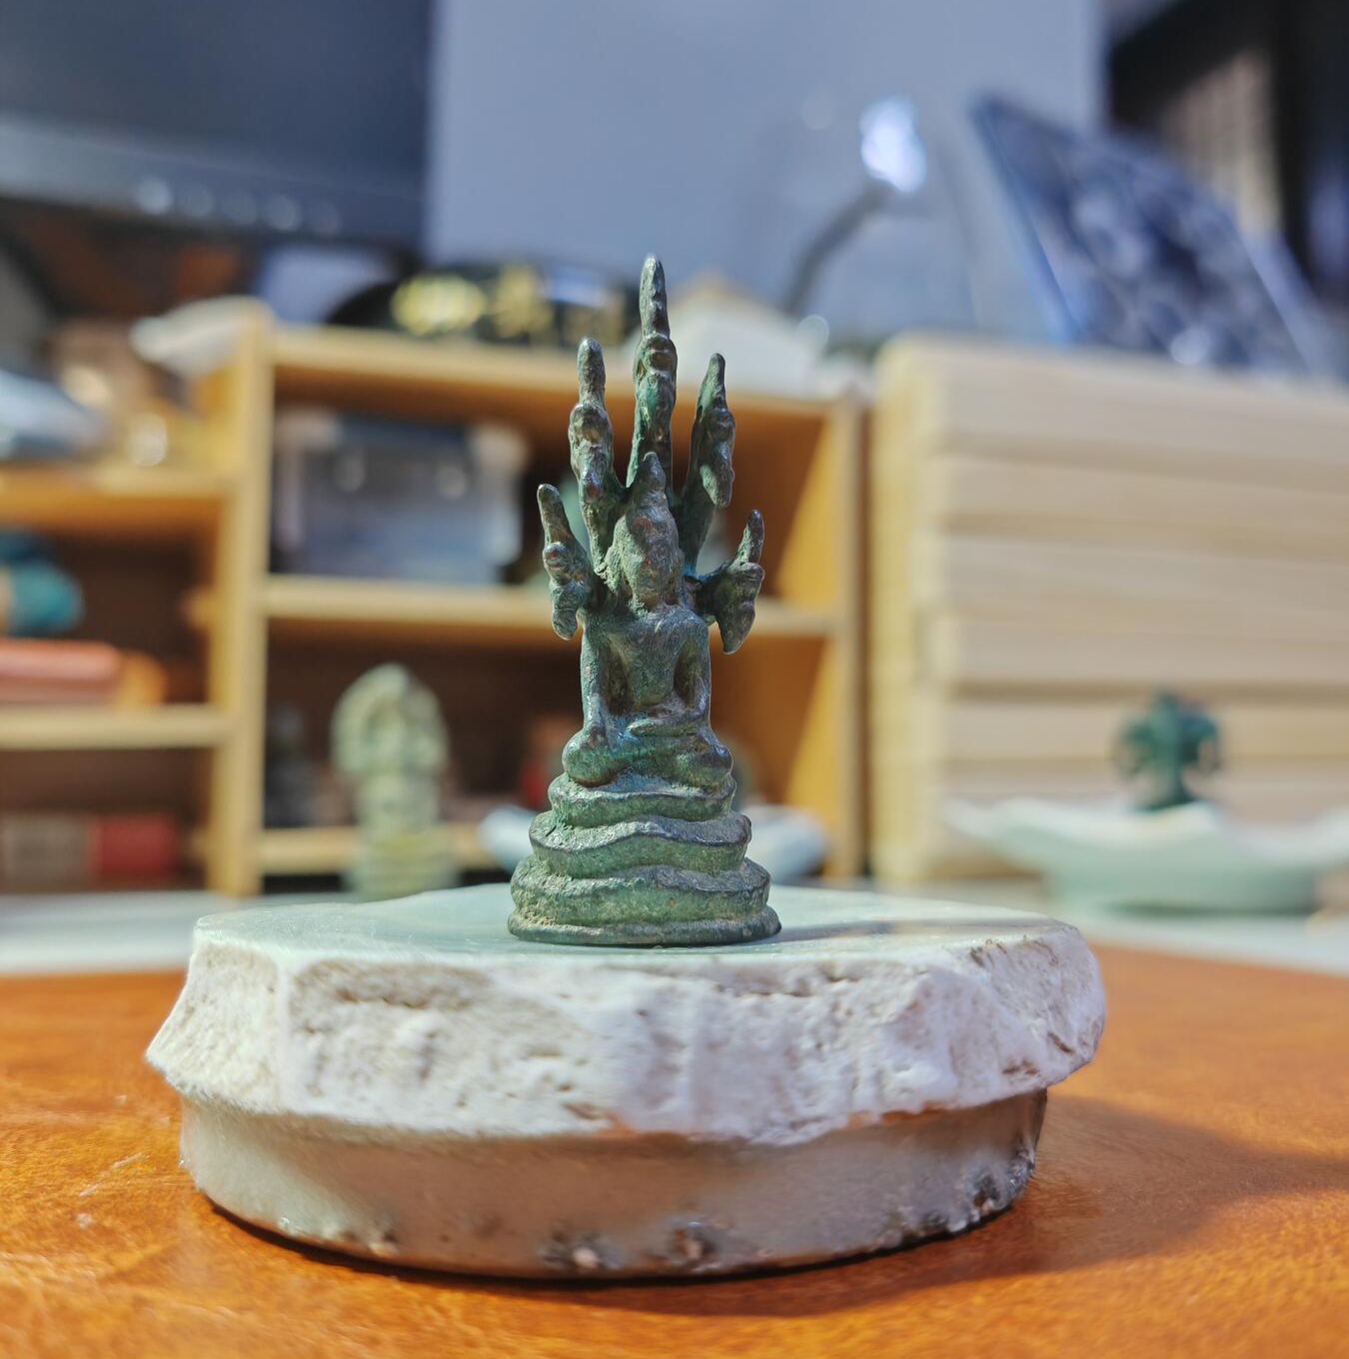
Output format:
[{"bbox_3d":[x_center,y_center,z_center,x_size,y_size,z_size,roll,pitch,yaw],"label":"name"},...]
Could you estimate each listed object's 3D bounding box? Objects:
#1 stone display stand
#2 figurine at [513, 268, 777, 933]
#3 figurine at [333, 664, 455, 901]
[{"bbox_3d":[-0.005,0.033,0.136,0.087,0.023,0.082,1,-3,0],"label":"stone display stand"},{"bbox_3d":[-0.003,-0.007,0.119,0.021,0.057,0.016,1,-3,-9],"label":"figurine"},{"bbox_3d":[-0.066,0.025,0.332,0.028,0.058,0.018,1,-3,-8],"label":"figurine"}]

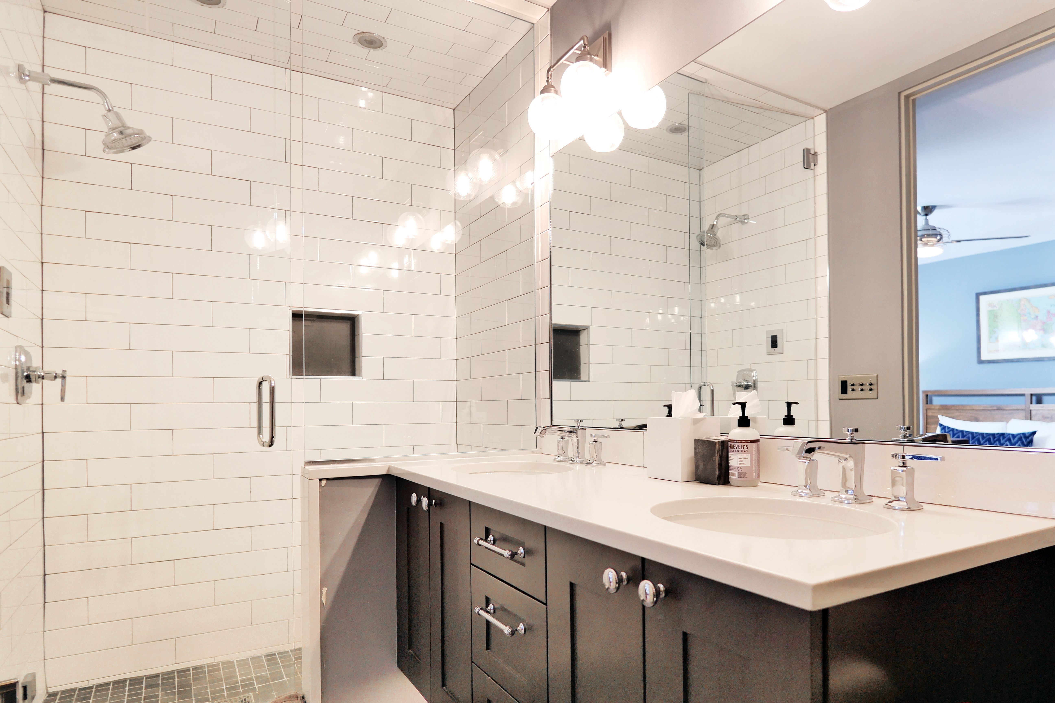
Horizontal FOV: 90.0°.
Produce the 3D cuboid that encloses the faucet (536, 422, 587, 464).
[{"bbox_3d":[0.112,0.288,1.694,0.168,0.134,0.052,1,-3,-30],"label":"faucet"}]

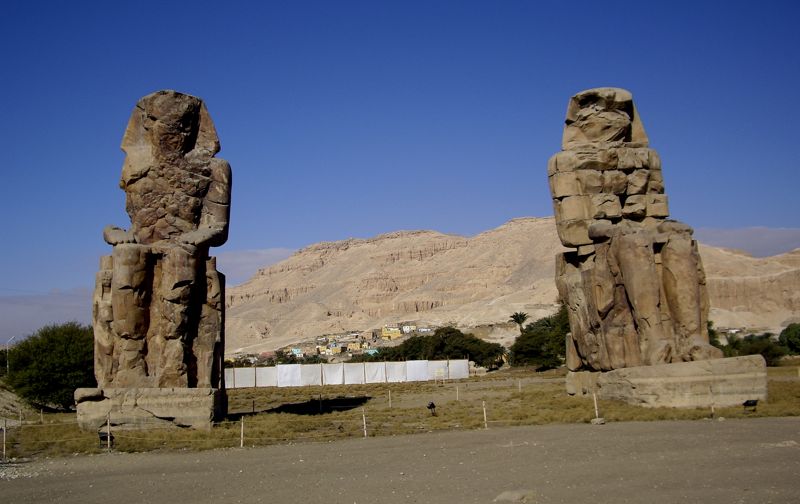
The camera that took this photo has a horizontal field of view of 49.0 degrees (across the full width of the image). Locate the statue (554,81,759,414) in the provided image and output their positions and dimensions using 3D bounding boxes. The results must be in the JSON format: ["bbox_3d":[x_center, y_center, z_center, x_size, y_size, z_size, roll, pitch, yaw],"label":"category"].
[{"bbox_3d":[11.659,-0.988,42.111,5.860,15.930,9.970,-1,-8,-9],"label":"statue"}]

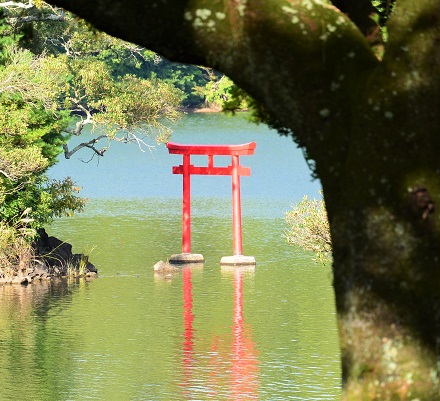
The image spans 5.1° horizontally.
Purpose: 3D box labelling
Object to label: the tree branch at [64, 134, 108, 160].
[{"bbox_3d":[-2.905,-1.167,107.000,1.000,0.520,0.450,0,2,0],"label":"tree branch"}]

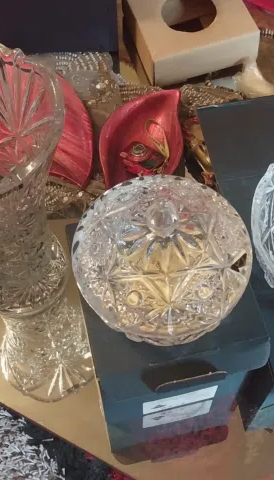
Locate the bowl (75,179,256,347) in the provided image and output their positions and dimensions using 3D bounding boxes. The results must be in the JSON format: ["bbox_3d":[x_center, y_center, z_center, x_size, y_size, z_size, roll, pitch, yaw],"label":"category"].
[{"bbox_3d":[0.020,0.009,0.389,0.147,0.124,0.147,0,57,-1],"label":"bowl"}]

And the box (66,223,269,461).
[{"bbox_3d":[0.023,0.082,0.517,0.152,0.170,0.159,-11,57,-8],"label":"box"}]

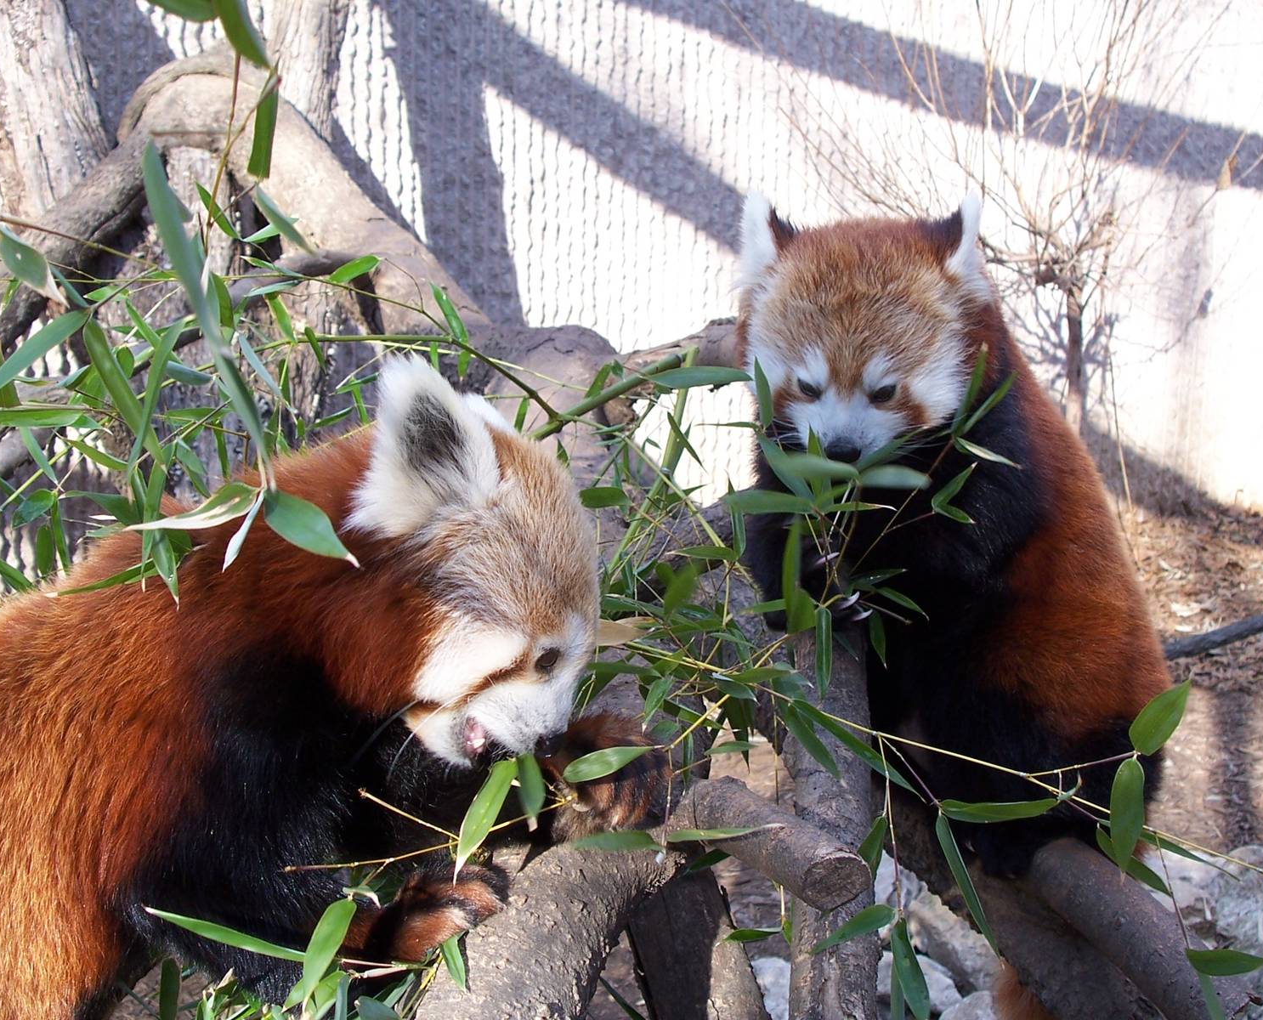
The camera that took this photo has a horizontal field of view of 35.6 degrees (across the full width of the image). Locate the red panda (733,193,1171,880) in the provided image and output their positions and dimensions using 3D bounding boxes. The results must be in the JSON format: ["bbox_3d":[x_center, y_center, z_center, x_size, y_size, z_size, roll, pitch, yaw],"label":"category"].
[{"bbox_3d":[0.237,0.008,1.450,0.230,0.480,0.310,10,14,38],"label":"red panda"}]

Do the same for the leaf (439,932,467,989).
[{"bbox_3d":[-0.100,0.254,1.100,0.012,0.005,0.042,-13,47,-21],"label":"leaf"}]

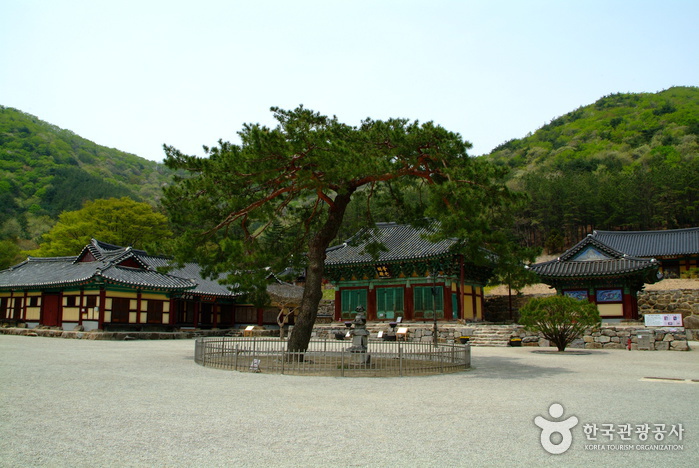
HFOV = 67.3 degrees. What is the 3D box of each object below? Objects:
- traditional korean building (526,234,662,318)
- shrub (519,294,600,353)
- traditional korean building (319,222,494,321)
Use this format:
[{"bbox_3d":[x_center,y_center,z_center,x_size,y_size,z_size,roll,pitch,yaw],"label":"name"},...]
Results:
[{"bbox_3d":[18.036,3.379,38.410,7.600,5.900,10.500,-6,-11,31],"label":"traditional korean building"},{"bbox_3d":[11.840,4.976,29.568,4.500,3.200,4.400,0,-10,0],"label":"shrub"},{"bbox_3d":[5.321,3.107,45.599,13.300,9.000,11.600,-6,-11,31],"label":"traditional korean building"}]

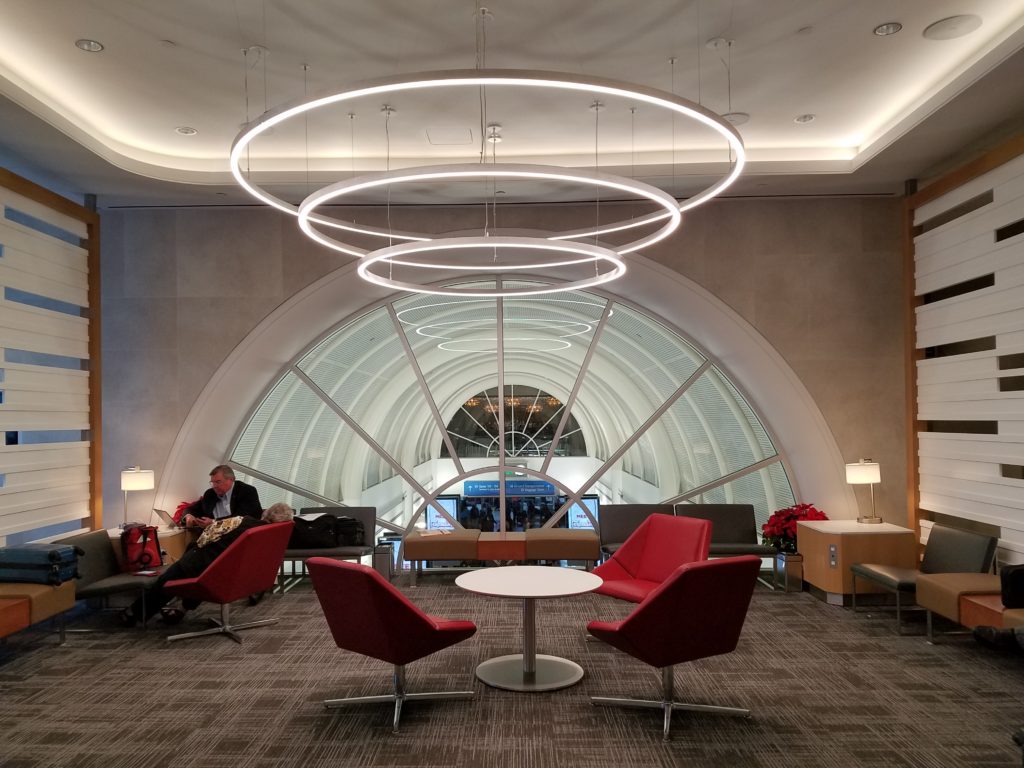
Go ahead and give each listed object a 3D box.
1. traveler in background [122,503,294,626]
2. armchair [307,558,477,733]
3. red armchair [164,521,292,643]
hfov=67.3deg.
[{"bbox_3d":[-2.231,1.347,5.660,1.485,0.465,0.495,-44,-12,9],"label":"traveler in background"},{"bbox_3d":[-0.662,1.355,4.235,0.630,0.834,0.750,-3,-3,40],"label":"armchair"},{"bbox_3d":[-1.992,1.383,5.473,0.720,0.795,0.825,-2,-3,18],"label":"red armchair"}]

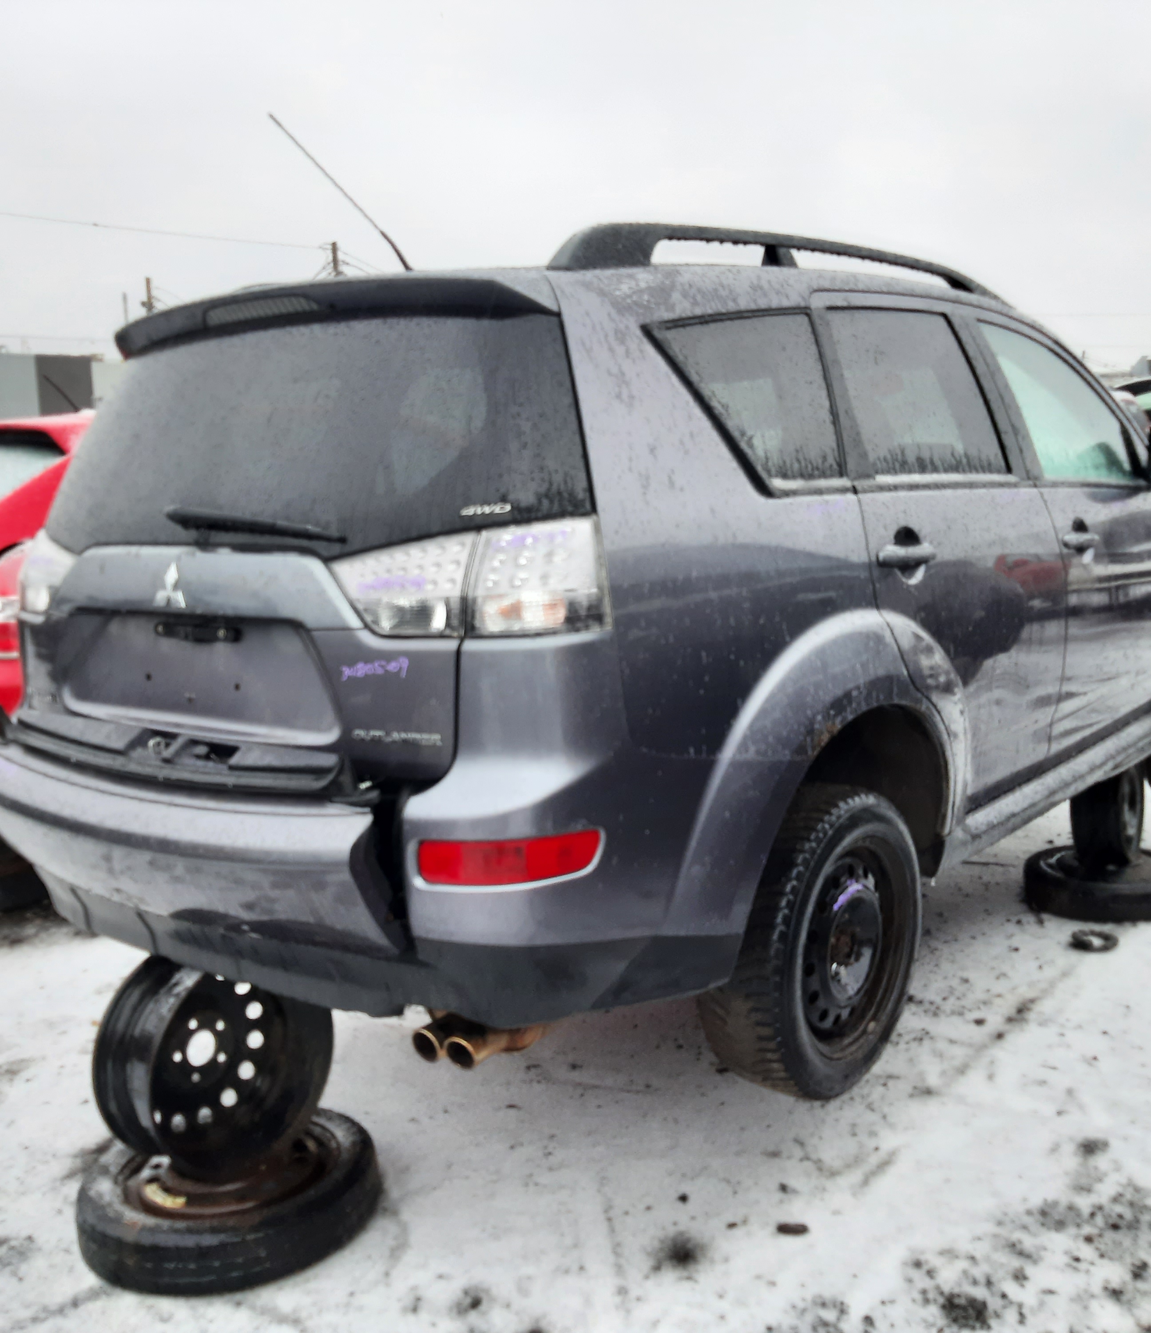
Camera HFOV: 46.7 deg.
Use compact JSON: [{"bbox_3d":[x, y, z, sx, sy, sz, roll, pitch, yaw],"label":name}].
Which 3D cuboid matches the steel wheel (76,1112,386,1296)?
[{"bbox_3d":[-0.655,1.000,2.550,0.560,0.130,0.560,-2,8,0],"label":"steel wheel"}]

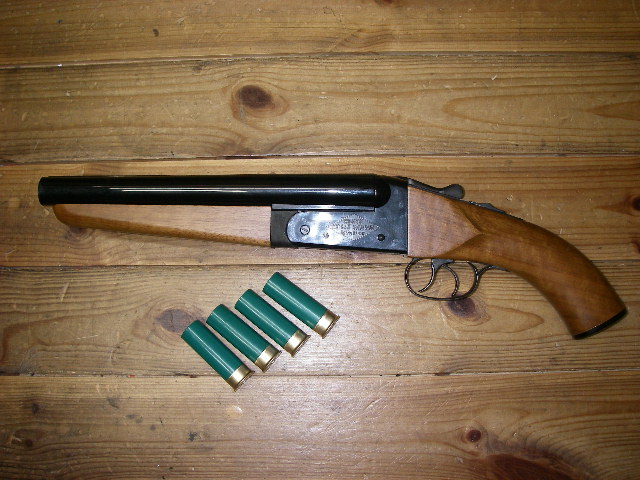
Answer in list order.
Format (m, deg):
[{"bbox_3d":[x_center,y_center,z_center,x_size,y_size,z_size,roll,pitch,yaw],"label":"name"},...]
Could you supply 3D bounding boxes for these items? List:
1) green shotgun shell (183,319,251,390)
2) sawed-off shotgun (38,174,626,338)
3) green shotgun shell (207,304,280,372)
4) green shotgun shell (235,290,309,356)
[{"bbox_3d":[-0.086,0.095,0.585,0.067,0.022,0.022,42,86,6],"label":"green shotgun shell"},{"bbox_3d":[0.007,0.014,0.592,0.492,0.055,0.136,0,84,2],"label":"sawed-off shotgun"},{"bbox_3d":[-0.065,0.081,0.586,0.066,0.022,0.022,38,86,6],"label":"green shotgun shell"},{"bbox_3d":[-0.041,0.068,0.587,0.066,0.022,0.022,38,86,6],"label":"green shotgun shell"}]

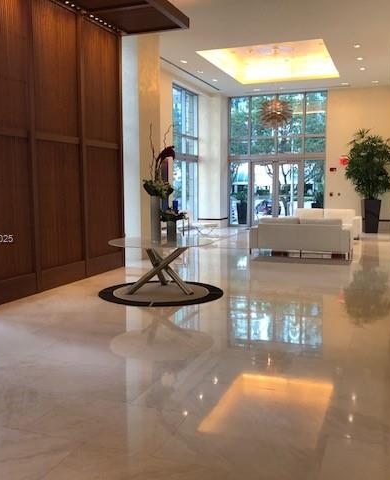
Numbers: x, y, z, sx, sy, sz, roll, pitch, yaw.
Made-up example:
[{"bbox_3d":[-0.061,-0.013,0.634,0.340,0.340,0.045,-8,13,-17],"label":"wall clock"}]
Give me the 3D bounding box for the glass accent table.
[{"bbox_3d":[-0.480,0.403,7.602,1.573,0.750,1.573,0,6,0],"label":"glass accent table"}]

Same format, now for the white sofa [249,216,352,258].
[{"bbox_3d":[2.399,-0.066,11.709,2.203,0.857,0.903,2,6,20],"label":"white sofa"}]

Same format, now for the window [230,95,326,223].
[{"bbox_3d":[3.042,-2.937,19.512,3.718,5.018,0.150,2,6,20],"label":"window"}]

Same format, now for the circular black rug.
[{"bbox_3d":[-0.490,0.770,7.641,1.827,0.012,1.827,0,6,0],"label":"circular black rug"}]

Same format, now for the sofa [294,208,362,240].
[{"bbox_3d":[4.004,-0.501,15.971,2.219,0.872,0.903,2,6,20],"label":"sofa"}]

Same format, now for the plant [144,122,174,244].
[{"bbox_3d":[-0.523,-0.819,7.569,0.459,1.692,0.367,2,6,20],"label":"plant"}]

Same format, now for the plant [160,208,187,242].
[{"bbox_3d":[-0.313,-0.200,7.446,0.383,0.483,0.321,2,6,20],"label":"plant"}]

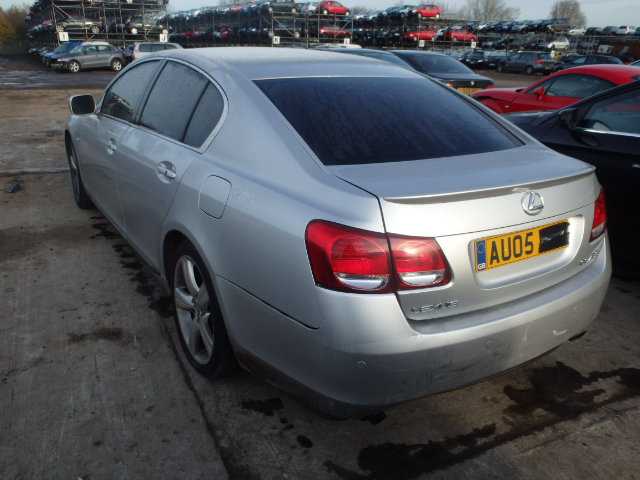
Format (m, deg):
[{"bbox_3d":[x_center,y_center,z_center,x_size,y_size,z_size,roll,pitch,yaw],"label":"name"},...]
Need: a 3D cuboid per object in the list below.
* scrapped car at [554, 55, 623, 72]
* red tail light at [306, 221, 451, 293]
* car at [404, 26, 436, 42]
[{"bbox_3d":[17.214,-11.045,33.207,1.770,1.420,4.350,-18,28,-41],"label":"scrapped car"},{"bbox_3d":[0.178,0.041,1.521,0.450,0.205,0.150,-4,21,-15],"label":"red tail light"},{"bbox_3d":[10.505,-21.588,54.385,3.950,1.340,1.700,-11,24,-29],"label":"car"}]

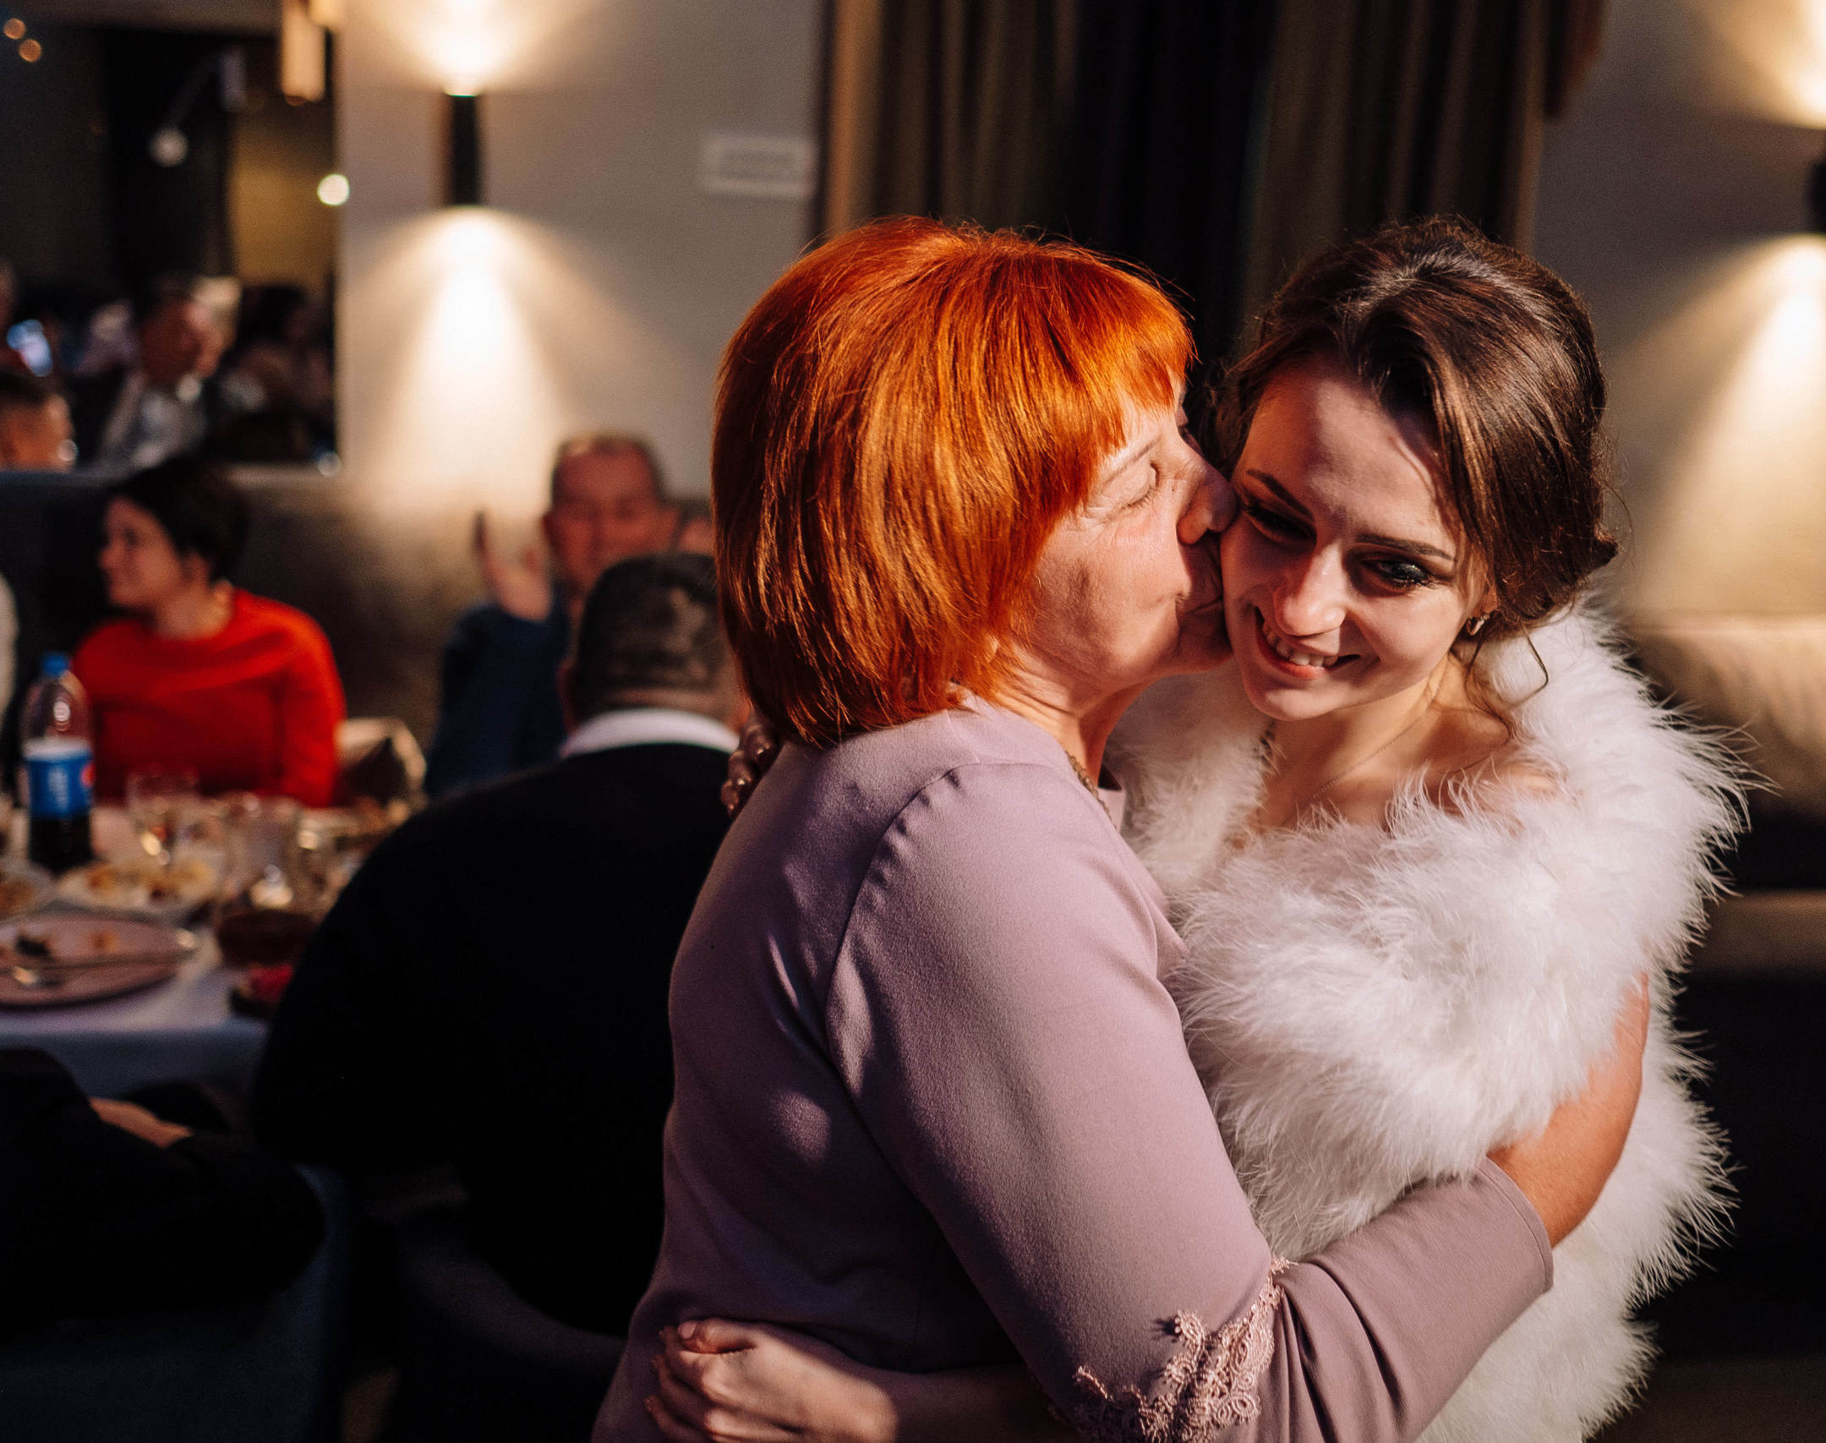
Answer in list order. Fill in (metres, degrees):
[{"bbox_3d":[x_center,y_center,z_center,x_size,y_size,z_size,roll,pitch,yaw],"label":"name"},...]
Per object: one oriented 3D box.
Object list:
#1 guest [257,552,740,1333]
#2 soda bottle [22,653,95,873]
[{"bbox_3d":[-0.322,0.438,2.277,0.680,1.273,0.800,1,12,-8],"label":"guest"},{"bbox_3d":[-1.126,0.049,2.771,0.089,0.275,0.089,3,12,0],"label":"soda bottle"}]

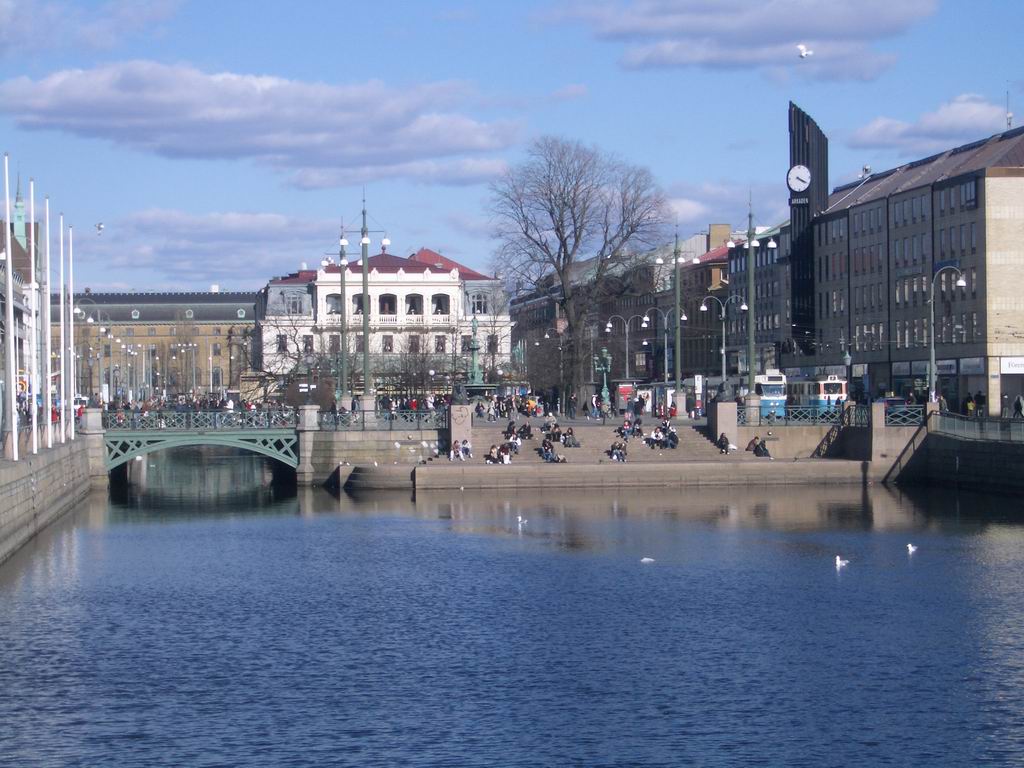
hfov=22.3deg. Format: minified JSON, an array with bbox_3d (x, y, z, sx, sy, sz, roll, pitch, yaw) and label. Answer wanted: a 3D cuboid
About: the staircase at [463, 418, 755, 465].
[{"bbox_3d":[5.245,3.207,141.500,15.700,1.950,7.000,0,0,-6],"label":"staircase"}]

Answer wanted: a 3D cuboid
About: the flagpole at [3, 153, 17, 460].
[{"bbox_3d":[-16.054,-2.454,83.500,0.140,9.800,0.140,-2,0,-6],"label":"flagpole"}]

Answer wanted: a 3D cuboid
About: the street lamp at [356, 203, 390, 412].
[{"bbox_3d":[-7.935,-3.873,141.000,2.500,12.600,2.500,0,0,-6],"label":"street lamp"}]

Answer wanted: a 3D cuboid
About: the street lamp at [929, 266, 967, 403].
[{"bbox_3d":[23.254,-2.643,139.000,2.000,7.300,0.500,0,0,-6],"label":"street lamp"}]

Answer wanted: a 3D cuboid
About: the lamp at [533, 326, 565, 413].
[{"bbox_3d":[4.859,-1.567,272.000,3.200,8.400,0.500,0,0,-6],"label":"lamp"}]

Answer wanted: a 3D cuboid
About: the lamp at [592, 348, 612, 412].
[{"bbox_3d":[6.749,-0.184,192.000,1.450,5.300,1.450,0,0,-6],"label":"lamp"}]

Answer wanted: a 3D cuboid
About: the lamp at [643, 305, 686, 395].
[{"bbox_3d":[11.990,-1.724,204.000,3.400,8.500,0.500,0,0,-6],"label":"lamp"}]

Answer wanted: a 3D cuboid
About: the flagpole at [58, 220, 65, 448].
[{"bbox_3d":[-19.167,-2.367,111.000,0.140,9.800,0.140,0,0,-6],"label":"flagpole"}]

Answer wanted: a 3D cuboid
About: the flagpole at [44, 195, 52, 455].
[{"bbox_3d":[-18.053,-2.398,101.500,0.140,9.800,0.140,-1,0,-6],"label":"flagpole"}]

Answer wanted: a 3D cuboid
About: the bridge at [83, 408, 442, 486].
[{"bbox_3d":[-14.024,3.541,147.500,20.100,4.350,16.000,0,0,-6],"label":"bridge"}]

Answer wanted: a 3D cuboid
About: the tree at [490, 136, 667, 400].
[{"bbox_3d":[5.007,-8.094,196.000,13.200,21.100,12.500,0,0,-6],"label":"tree"}]

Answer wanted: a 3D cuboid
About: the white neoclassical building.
[{"bbox_3d":[-13.788,-5.988,286.000,27.500,17.300,24.000,0,0,-3],"label":"white neoclassical building"}]

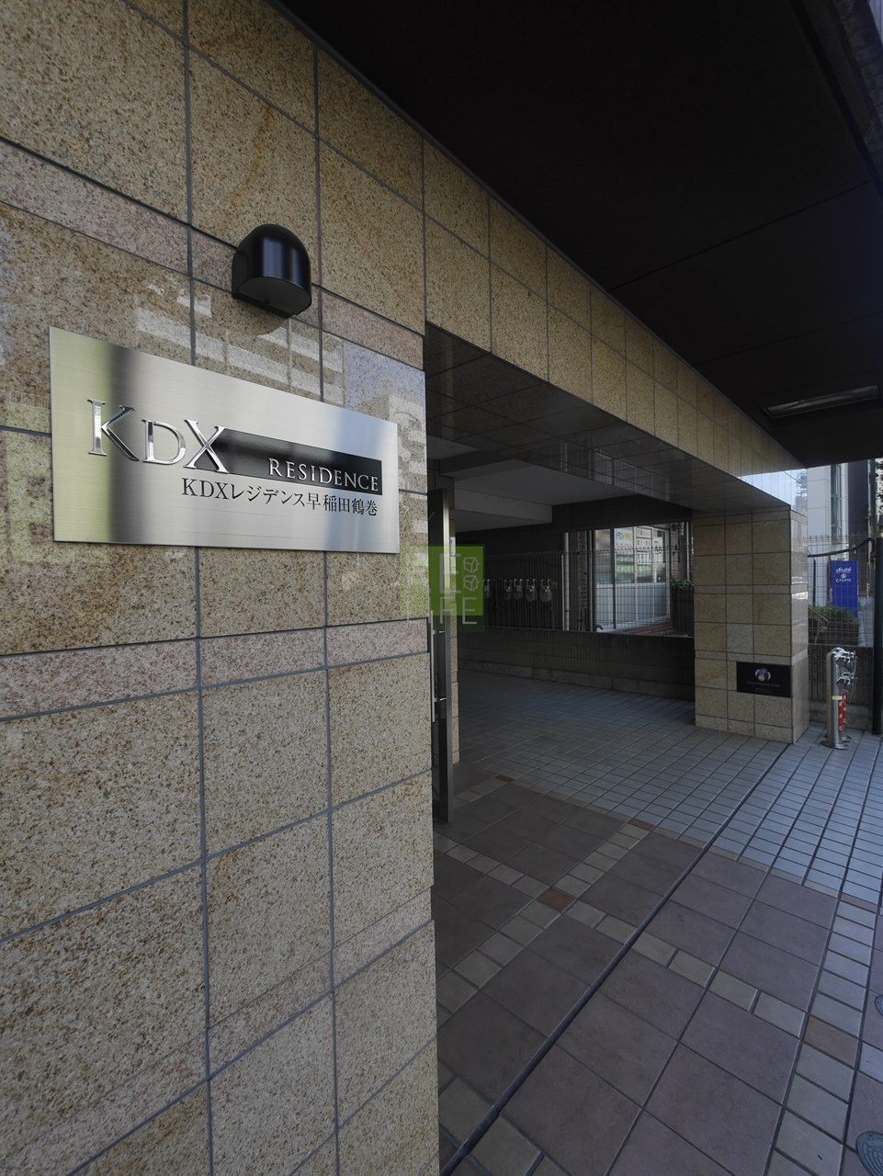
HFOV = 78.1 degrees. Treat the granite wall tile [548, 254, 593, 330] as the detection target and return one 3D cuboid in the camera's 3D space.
[{"bbox_3d":[0.433,-1.018,1.885,0.028,0.177,0.304,-1,1,42],"label":"granite wall tile"}]

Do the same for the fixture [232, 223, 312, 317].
[{"bbox_3d":[-0.293,-0.592,0.961,0.112,0.155,0.121,0,1,42],"label":"fixture"}]

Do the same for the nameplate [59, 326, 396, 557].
[{"bbox_3d":[-0.318,-0.221,1.003,0.015,0.296,0.664,0,1,42],"label":"nameplate"}]

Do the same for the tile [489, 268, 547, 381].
[{"bbox_3d":[0.232,-0.790,1.656,0.030,0.253,0.310,0,1,42],"label":"tile"}]

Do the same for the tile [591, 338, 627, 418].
[{"bbox_3d":[0.643,-0.801,2.116,0.030,0.253,0.302,0,1,42],"label":"tile"}]

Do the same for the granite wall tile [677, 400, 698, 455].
[{"bbox_3d":[1.261,-0.821,2.808,0.028,0.252,0.304,-1,1,42],"label":"granite wall tile"}]

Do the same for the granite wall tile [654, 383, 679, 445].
[{"bbox_3d":[1.055,-0.816,2.578,0.028,0.252,0.304,-1,1,42],"label":"granite wall tile"}]

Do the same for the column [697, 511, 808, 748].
[{"bbox_3d":[3.164,0.333,5.560,0.871,2.178,0.821,0,1,42],"label":"column"}]

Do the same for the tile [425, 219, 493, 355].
[{"bbox_3d":[0.039,-0.788,1.442,0.028,0.252,0.266,-1,1,42],"label":"tile"}]

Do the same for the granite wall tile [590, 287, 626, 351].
[{"bbox_3d":[0.639,-1.024,2.116,0.028,0.177,0.304,-1,1,42],"label":"granite wall tile"}]

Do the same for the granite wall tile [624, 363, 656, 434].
[{"bbox_3d":[0.848,-0.807,2.346,0.030,0.253,0.303,0,1,42],"label":"granite wall tile"}]

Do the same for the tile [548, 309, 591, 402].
[{"bbox_3d":[0.437,-0.799,1.887,0.028,0.252,0.304,-1,1,42],"label":"tile"}]

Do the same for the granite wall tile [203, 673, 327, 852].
[{"bbox_3d":[-0.326,0.311,1.020,0.028,0.286,0.254,-1,1,42],"label":"granite wall tile"}]

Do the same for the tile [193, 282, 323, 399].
[{"bbox_3d":[-0.338,-0.369,1.015,0.030,0.293,0.253,0,1,42],"label":"tile"}]

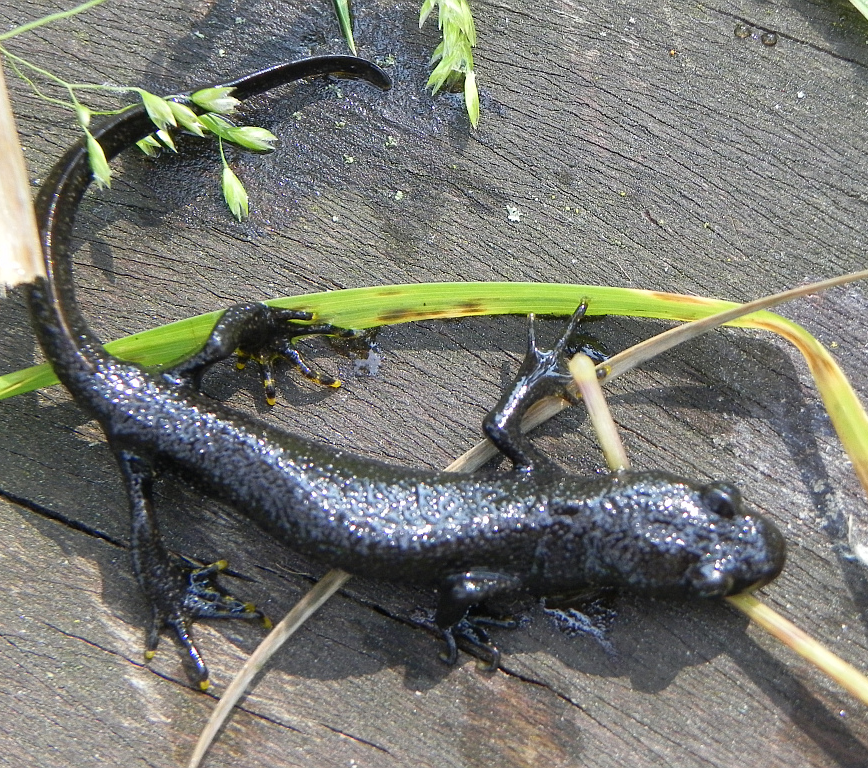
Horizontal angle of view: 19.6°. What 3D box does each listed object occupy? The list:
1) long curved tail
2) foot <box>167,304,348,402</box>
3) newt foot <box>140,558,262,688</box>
[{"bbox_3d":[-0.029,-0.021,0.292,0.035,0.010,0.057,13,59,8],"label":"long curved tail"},{"bbox_3d":[-0.019,-0.004,0.283,0.019,0.007,0.014,9,58,5],"label":"foot"},{"bbox_3d":[-0.026,0.024,0.267,0.014,0.005,0.014,35,64,20],"label":"newt foot"}]

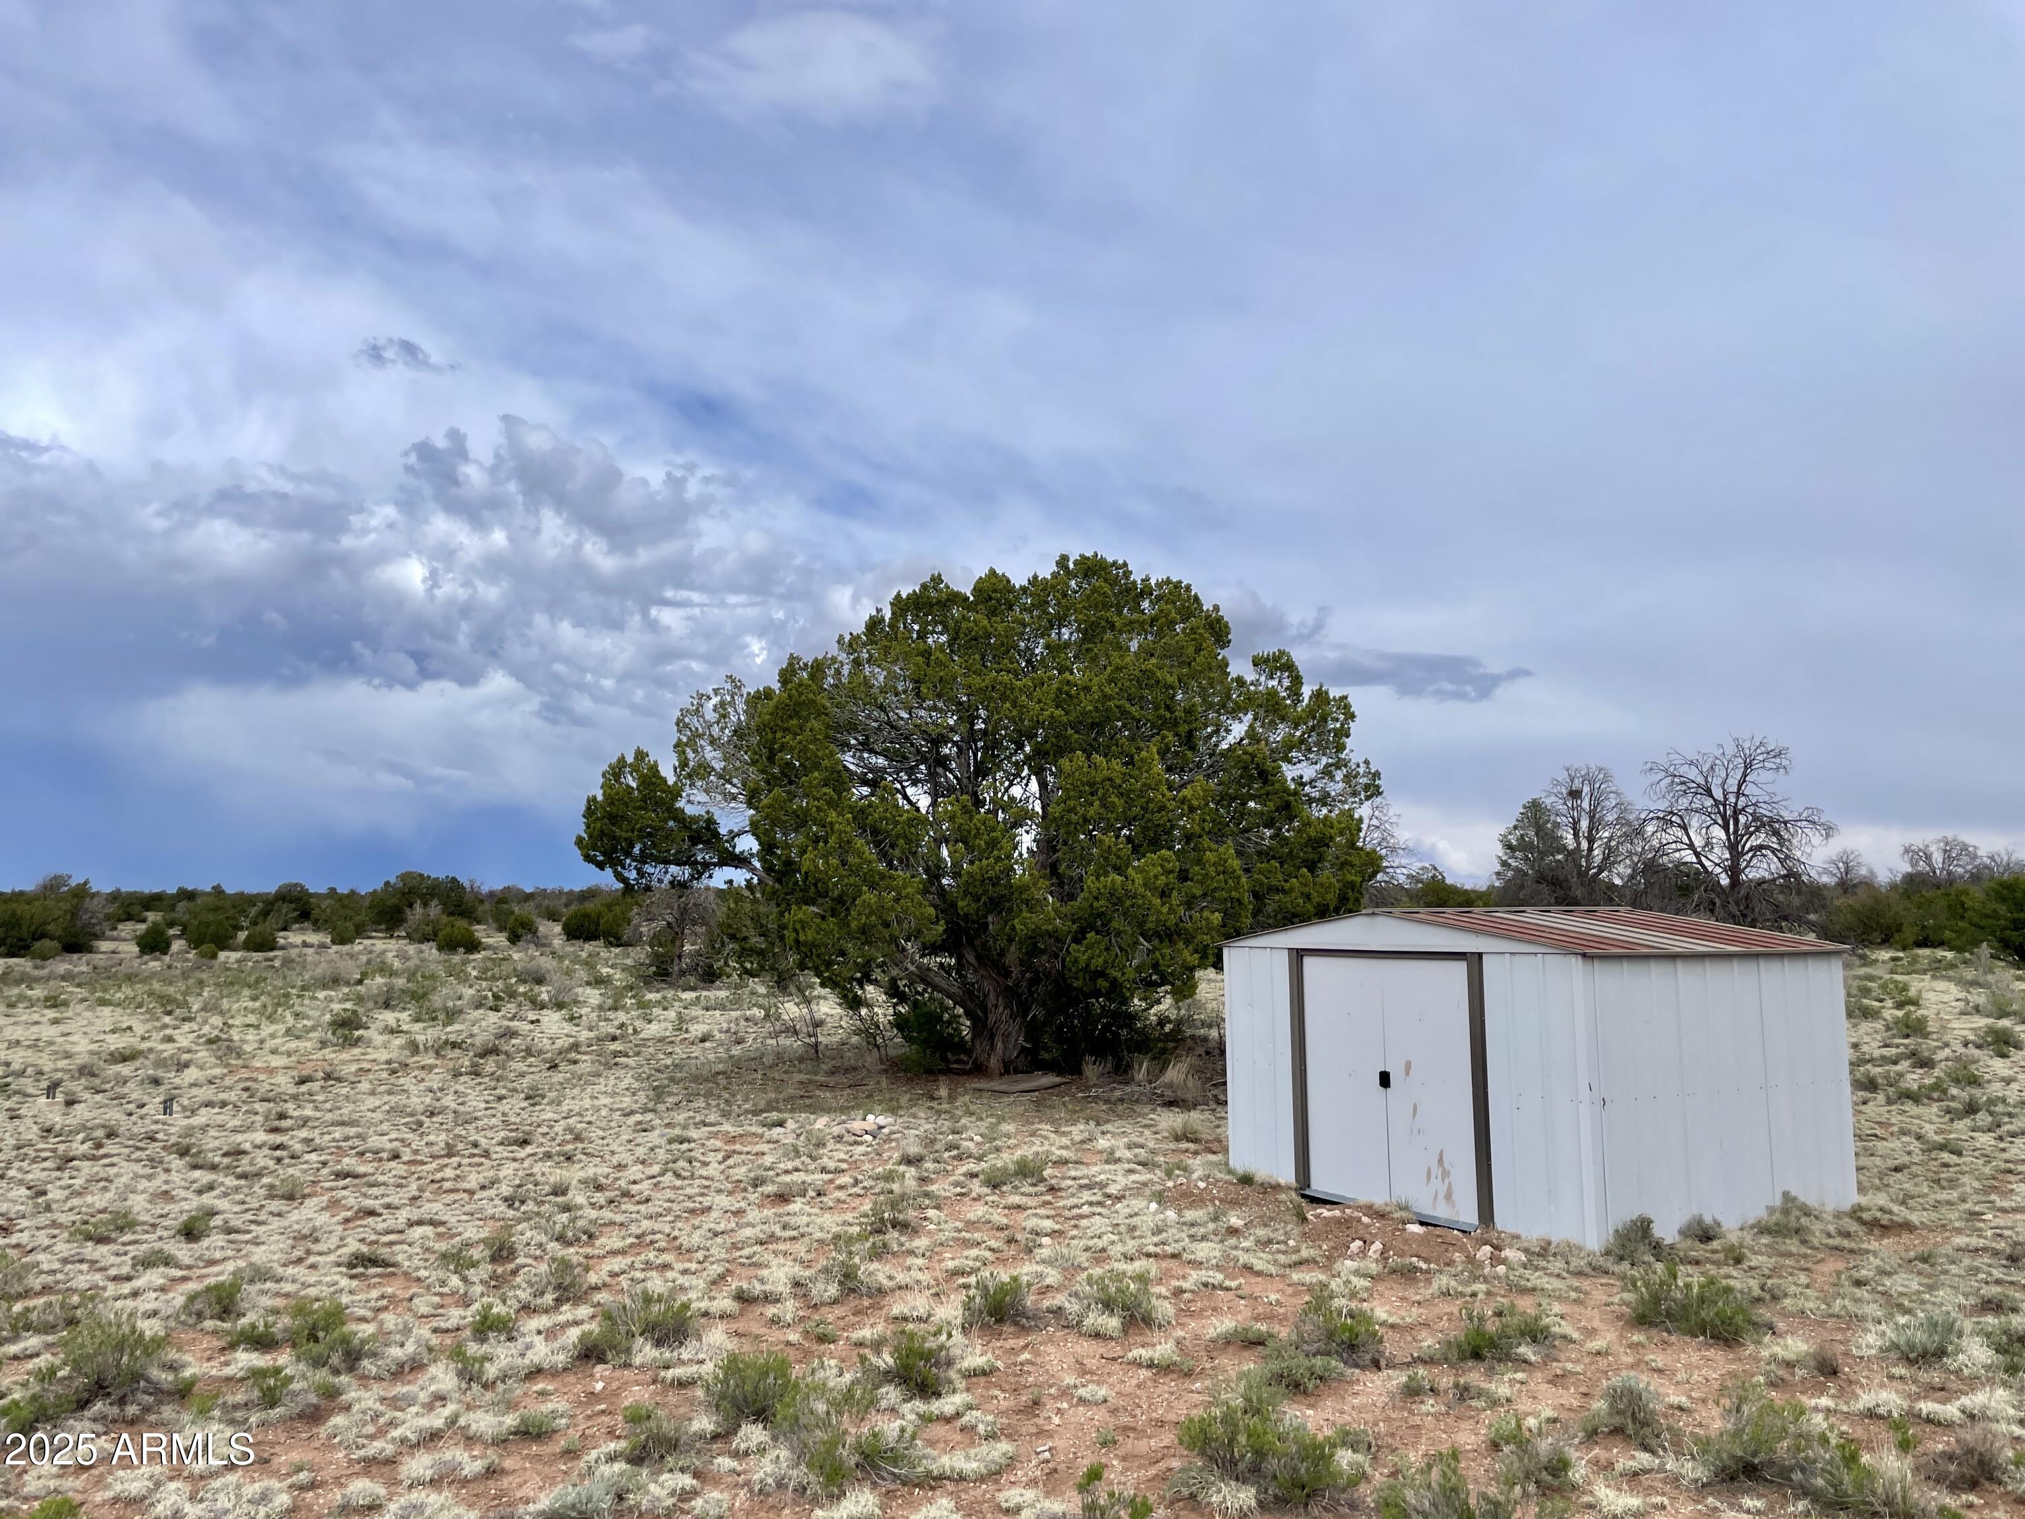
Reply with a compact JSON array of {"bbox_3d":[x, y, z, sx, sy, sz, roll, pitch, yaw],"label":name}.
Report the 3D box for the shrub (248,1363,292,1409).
[{"bbox_3d":[-2.590,2.182,5.312,0.154,0.136,0.139,3,-7,-25],"label":"shrub"}]

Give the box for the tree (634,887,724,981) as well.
[{"bbox_3d":[-8.360,4.348,38.000,2.162,2.411,1.946,1,-6,-12],"label":"tree"}]

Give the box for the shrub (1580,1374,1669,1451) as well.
[{"bbox_3d":[1.976,2.099,4.922,0.291,0.199,0.262,-2,-6,21],"label":"shrub"}]

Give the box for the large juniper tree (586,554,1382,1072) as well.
[{"bbox_3d":[-0.350,0.558,17.248,9.114,5.878,8.000,0,-6,-1],"label":"large juniper tree"}]

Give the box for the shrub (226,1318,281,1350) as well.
[{"bbox_3d":[-3.026,2.287,6.067,0.221,0.101,0.188,3,-7,-26],"label":"shrub"}]

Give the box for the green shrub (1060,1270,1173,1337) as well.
[{"bbox_3d":[0.434,2.249,6.348,0.455,0.228,0.387,0,-6,4],"label":"green shrub"}]

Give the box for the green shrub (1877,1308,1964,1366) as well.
[{"bbox_3d":[3.507,2.218,5.883,0.283,0.178,0.245,-4,-7,30],"label":"green shrub"}]

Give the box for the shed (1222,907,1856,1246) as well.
[{"bbox_3d":[3.248,1.852,9.843,2.374,1.791,3.135,4,-7,-30],"label":"shed"}]

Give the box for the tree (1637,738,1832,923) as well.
[{"bbox_3d":[24.826,2.704,52.000,6.004,6.977,5.403,-3,-7,25],"label":"tree"}]

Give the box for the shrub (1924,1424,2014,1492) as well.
[{"bbox_3d":[2.850,2.079,4.556,0.264,0.168,0.225,-4,-7,31],"label":"shrub"}]

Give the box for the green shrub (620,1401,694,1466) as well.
[{"bbox_3d":[-1.112,2.092,4.750,0.216,0.161,0.188,1,-6,-13],"label":"green shrub"}]

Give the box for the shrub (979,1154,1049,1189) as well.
[{"bbox_3d":[0.010,2.601,9.638,0.442,0.196,0.331,0,-6,0],"label":"shrub"}]

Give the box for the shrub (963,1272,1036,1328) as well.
[{"bbox_3d":[-0.057,2.272,6.426,0.307,0.202,0.261,0,-6,-1],"label":"shrub"}]

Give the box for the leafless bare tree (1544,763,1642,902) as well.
[{"bbox_3d":[21.435,3.349,56.000,3.318,6.407,3.152,-2,-7,21],"label":"leafless bare tree"}]

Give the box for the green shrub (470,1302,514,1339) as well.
[{"bbox_3d":[-2.115,2.277,6.189,0.183,0.130,0.164,2,-6,-18],"label":"green shrub"}]

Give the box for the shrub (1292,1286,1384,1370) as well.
[{"bbox_3d":[1.254,2.171,5.869,0.359,0.272,0.323,-1,-6,12],"label":"shrub"}]

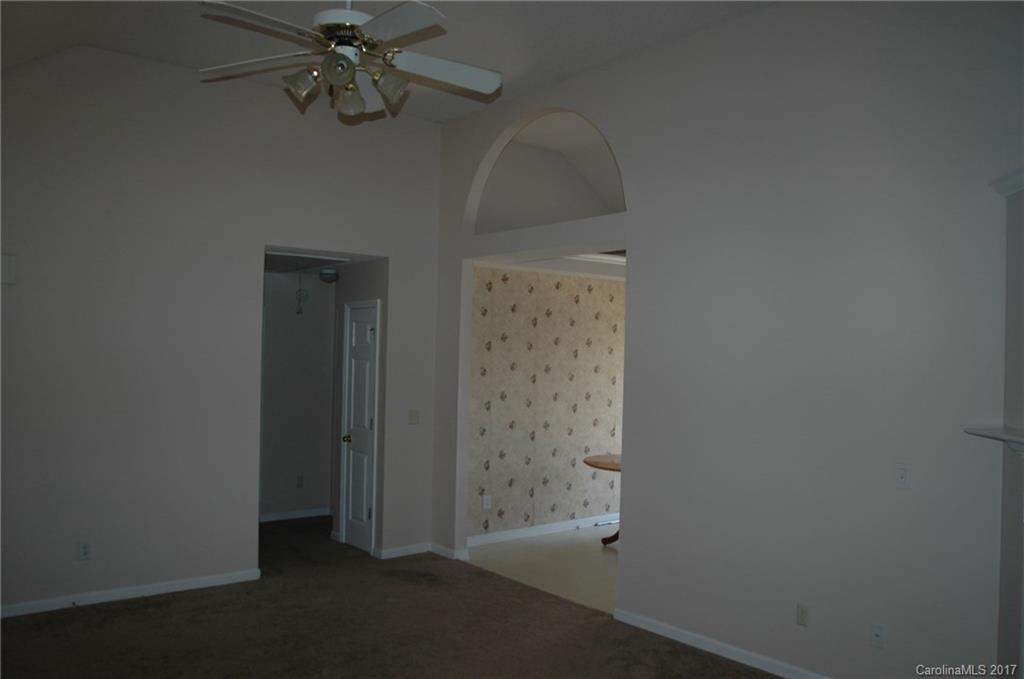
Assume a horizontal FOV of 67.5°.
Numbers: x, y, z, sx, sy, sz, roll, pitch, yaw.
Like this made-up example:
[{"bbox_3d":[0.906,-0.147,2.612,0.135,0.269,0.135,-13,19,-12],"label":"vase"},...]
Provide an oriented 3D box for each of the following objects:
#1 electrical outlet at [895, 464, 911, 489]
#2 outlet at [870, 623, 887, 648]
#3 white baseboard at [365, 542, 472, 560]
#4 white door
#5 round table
[{"bbox_3d":[1.817,0.637,3.564,0.010,0.116,0.072,3,-2,-41],"label":"electrical outlet"},{"bbox_3d":[1.734,1.401,3.626,0.010,0.116,0.072,3,-2,-41],"label":"outlet"},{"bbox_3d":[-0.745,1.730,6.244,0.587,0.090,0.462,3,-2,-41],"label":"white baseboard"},{"bbox_3d":[-1.286,0.737,6.499,0.050,2.080,0.500,3,-2,-41],"label":"white door"},{"bbox_3d":[1.208,1.468,6.837,1.160,0.750,1.160,1,-1,0],"label":"round table"}]

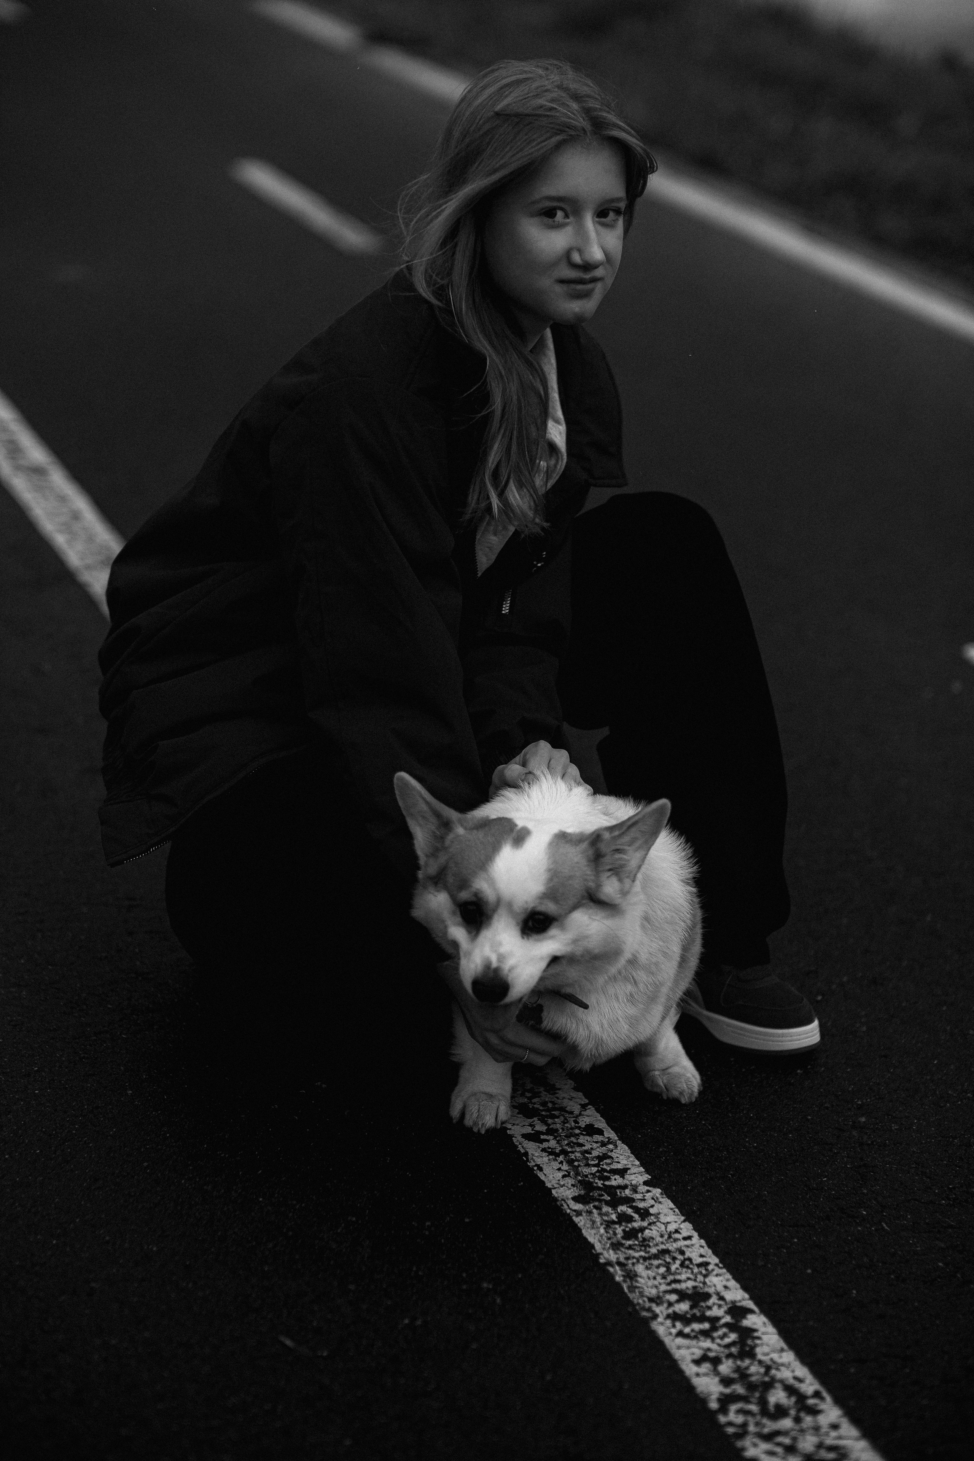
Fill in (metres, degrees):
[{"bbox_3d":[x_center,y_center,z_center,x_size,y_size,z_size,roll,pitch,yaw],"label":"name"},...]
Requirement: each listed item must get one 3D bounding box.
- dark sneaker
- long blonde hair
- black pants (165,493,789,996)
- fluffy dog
[{"bbox_3d":[0.213,0.231,3.029,0.100,0.097,0.270,-18,28,-40],"label":"dark sneaker"},{"bbox_3d":[0.035,-0.413,2.873,0.190,0.420,0.210,-16,26,-35],"label":"long blonde hair"},{"bbox_3d":[-0.055,-0.003,3.020,0.590,0.530,0.470,20,29,41],"label":"black pants"},{"bbox_3d":[0.062,0.156,2.877,0.260,0.345,0.480,2,21,6],"label":"fluffy dog"}]

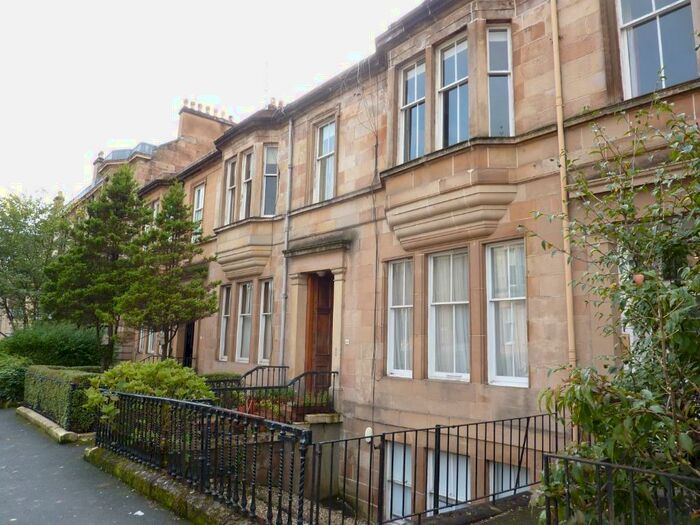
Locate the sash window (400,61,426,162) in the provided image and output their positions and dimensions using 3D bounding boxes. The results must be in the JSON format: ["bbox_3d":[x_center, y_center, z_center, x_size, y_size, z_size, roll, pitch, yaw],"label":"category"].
[{"bbox_3d":[1.230,-2.897,9.760,0.120,2.075,0.772,9,-12,-40],"label":"sash window"}]

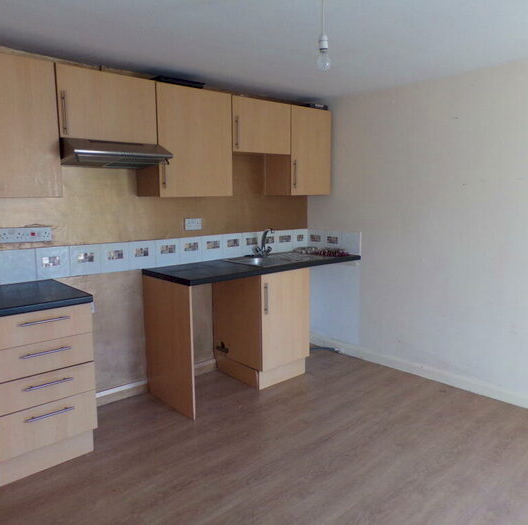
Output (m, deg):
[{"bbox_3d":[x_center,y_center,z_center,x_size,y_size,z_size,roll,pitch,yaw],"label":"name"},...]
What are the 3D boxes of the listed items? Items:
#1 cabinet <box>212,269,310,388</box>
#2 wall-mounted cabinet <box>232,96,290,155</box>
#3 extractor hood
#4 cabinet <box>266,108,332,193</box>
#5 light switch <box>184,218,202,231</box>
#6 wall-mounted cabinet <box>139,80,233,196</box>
[{"bbox_3d":[-0.017,0.462,3.858,0.503,0.871,0.573,-8,12,-42],"label":"cabinet"},{"bbox_3d":[-0.103,-1.036,3.759,0.603,0.393,0.295,-8,12,-42],"label":"wall-mounted cabinet"},{"bbox_3d":[-0.931,-0.651,2.917,0.607,0.139,0.480,-8,12,-42],"label":"extractor hood"},{"bbox_3d":[0.301,-0.932,4.152,0.499,0.712,0.295,-8,12,-42],"label":"cabinet"},{"bbox_3d":[-0.530,-0.287,3.665,0.150,0.087,0.020,-8,12,-42],"label":"light switch"},{"bbox_3d":[-0.547,-0.821,3.377,0.604,0.712,0.295,-8,12,-42],"label":"wall-mounted cabinet"}]

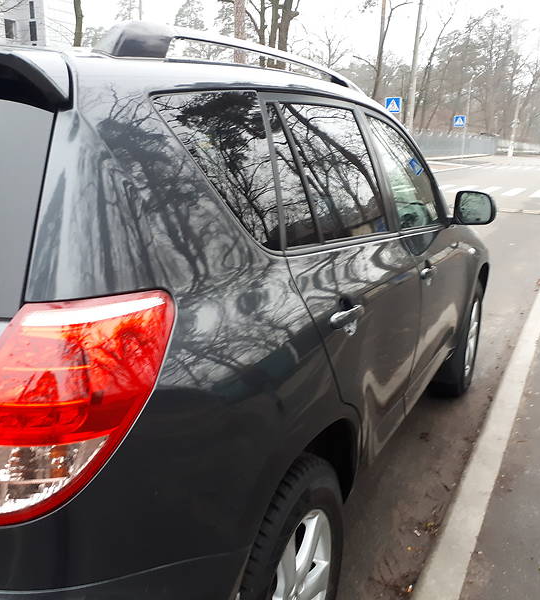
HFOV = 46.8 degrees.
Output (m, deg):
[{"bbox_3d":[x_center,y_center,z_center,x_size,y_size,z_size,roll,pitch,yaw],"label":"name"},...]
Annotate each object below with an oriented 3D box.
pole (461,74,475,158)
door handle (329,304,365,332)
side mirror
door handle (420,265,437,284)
[{"bbox_3d":[17.170,-15.830,54.130,0.240,7.500,0.240,9,15,26],"label":"pole"},{"bbox_3d":[0.208,0.050,1.638,0.050,0.050,0.200,8,15,26],"label":"door handle"},{"bbox_3d":[0.960,-0.435,2.922,0.205,0.160,0.130,8,15,26],"label":"side mirror"},{"bbox_3d":[0.620,-0.104,2.436,0.050,0.050,0.195,8,15,26],"label":"door handle"}]

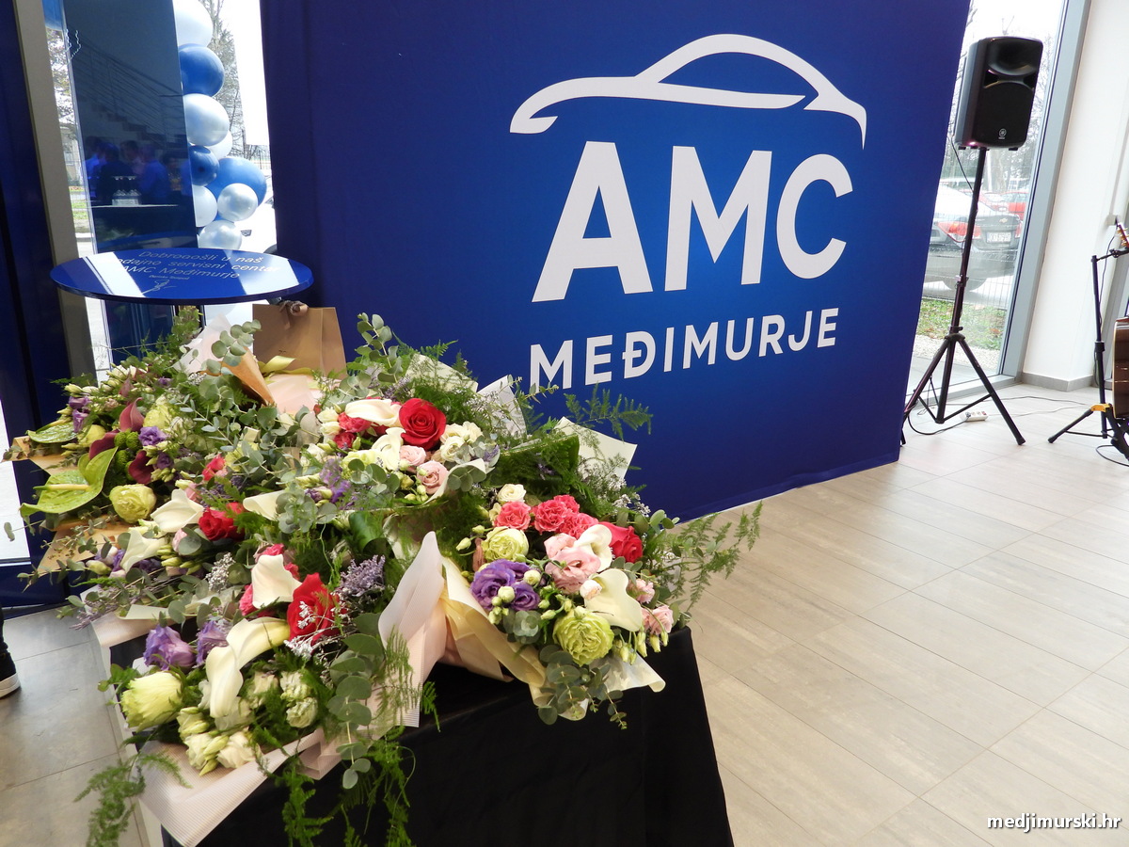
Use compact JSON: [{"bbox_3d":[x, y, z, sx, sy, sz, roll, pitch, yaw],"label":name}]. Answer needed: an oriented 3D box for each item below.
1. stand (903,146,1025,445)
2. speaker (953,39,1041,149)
[{"bbox_3d":[2.302,-0.777,4.644,0.770,1.630,0.670,1,16,2],"label":"stand"},{"bbox_3d":[2.308,-1.772,4.243,0.335,0.540,0.310,2,16,3],"label":"speaker"}]

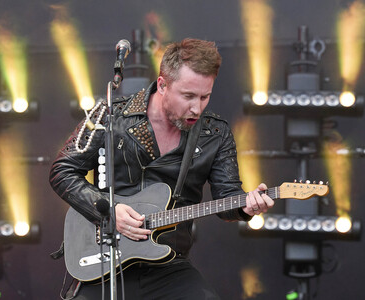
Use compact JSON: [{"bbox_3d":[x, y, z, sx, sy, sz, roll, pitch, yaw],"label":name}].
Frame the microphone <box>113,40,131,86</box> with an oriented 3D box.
[{"bbox_3d":[-0.203,-0.297,6.220,0.052,0.172,0.052,6,-39,5],"label":"microphone"}]

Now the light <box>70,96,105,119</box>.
[{"bbox_3d":[-0.230,-0.182,8.320,0.530,0.105,0.115,0,-18,4],"label":"light"}]

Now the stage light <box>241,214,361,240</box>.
[{"bbox_3d":[0.518,0.346,8.250,0.530,0.105,0.115,2,-18,4],"label":"stage light"}]

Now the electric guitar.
[{"bbox_3d":[0.043,0.223,6.461,0.980,0.326,0.065,-14,-34,18],"label":"electric guitar"}]

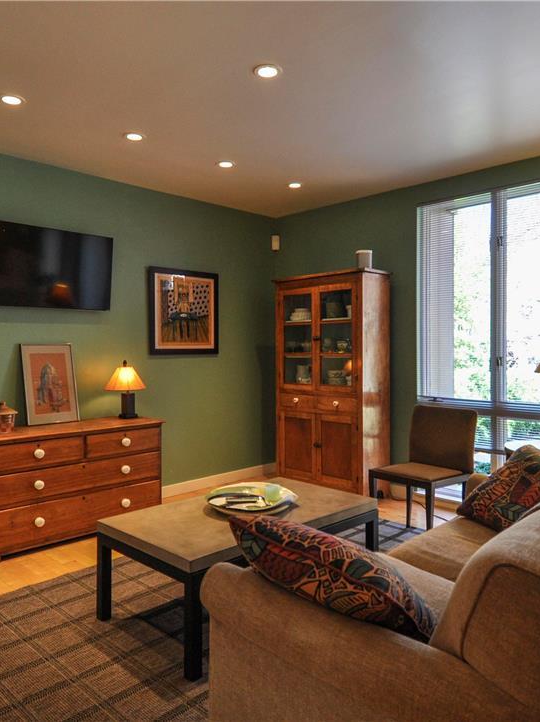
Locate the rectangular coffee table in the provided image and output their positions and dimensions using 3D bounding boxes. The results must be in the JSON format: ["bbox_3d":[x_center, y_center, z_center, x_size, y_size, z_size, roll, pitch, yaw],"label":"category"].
[{"bbox_3d":[-0.119,0.958,2.693,1.207,0.444,0.718,-2,2,-44],"label":"rectangular coffee table"}]

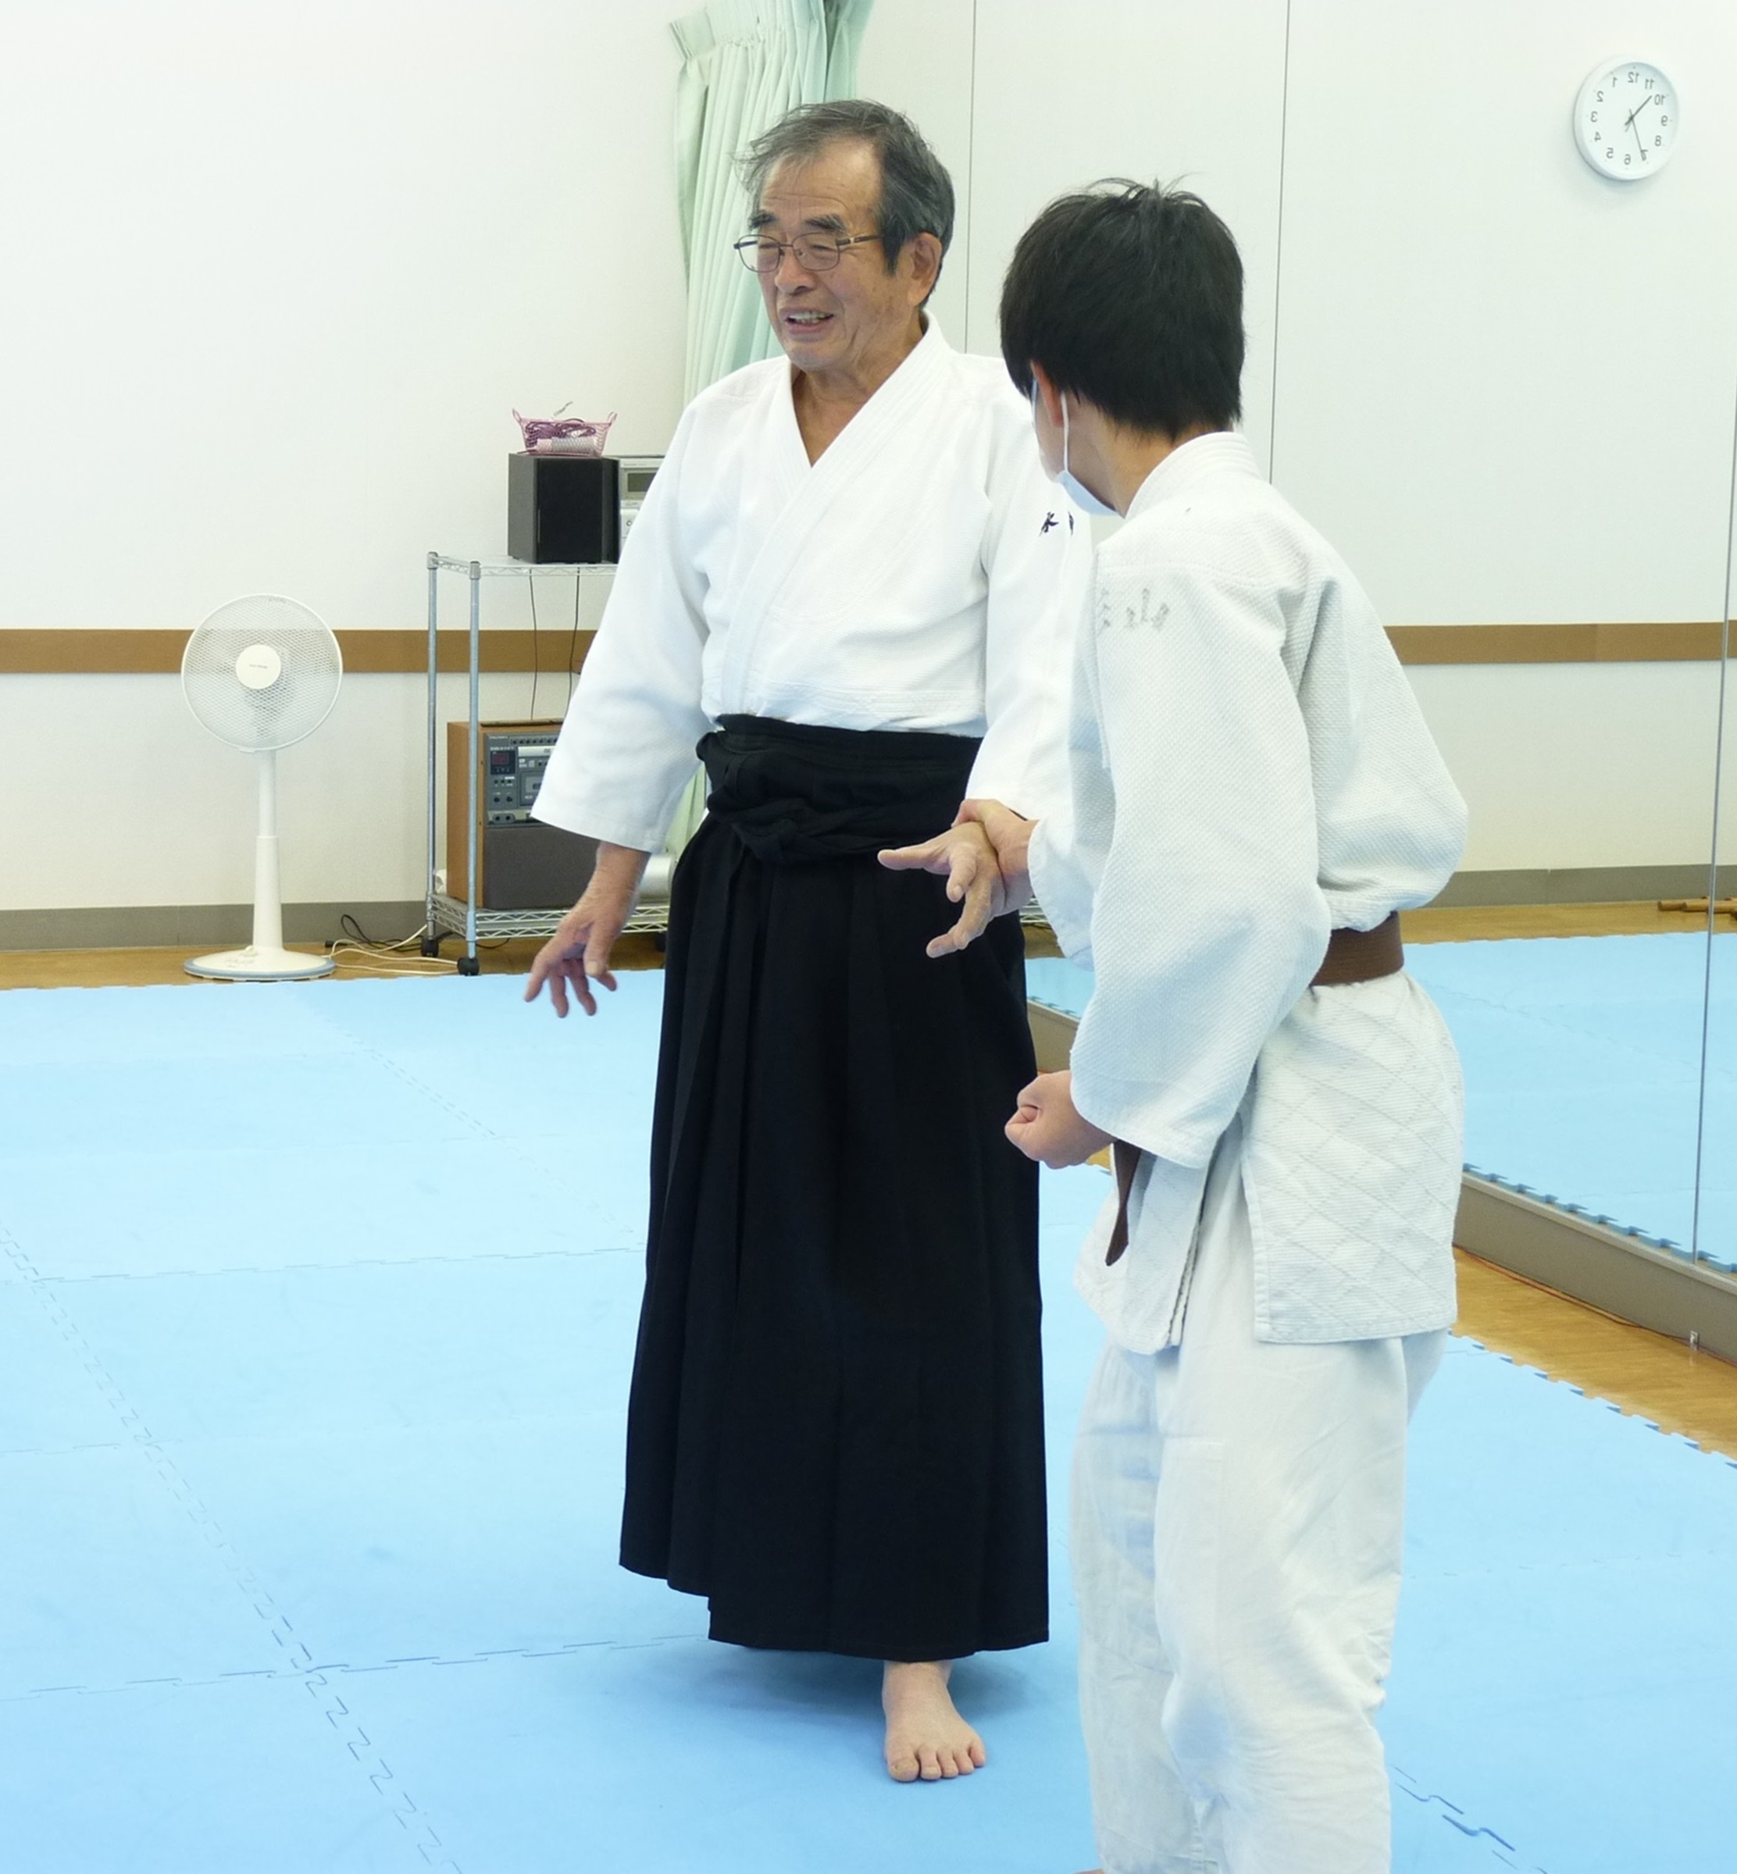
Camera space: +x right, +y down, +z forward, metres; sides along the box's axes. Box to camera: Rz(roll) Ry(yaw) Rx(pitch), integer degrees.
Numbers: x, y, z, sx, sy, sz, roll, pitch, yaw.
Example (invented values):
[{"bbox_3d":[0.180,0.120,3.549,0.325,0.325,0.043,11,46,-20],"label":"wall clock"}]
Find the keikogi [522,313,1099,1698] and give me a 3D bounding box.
[{"bbox_3d":[-0.051,0.062,4.606,0.570,1.430,0.430,5,9,22],"label":"keikogi"}]

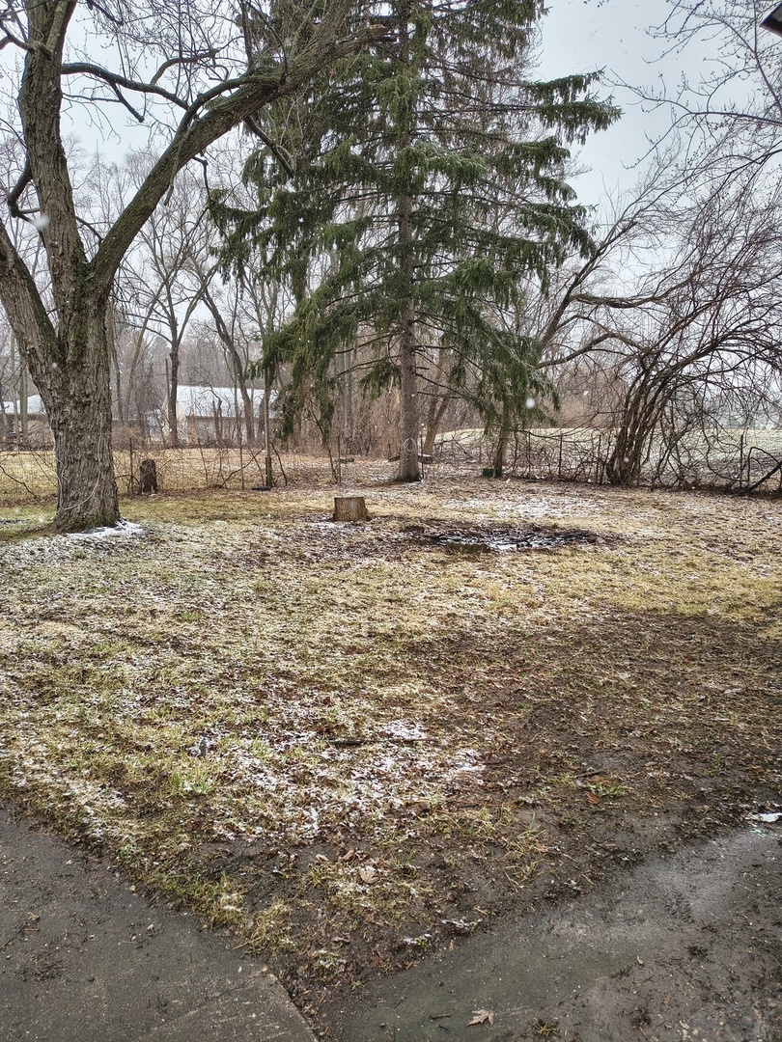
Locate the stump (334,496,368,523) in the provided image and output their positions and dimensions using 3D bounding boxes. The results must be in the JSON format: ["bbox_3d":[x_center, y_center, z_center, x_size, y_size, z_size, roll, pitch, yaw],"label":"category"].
[{"bbox_3d":[-0.648,-0.220,11.931,0.560,0.370,0.540,0,8,0],"label":"stump"}]

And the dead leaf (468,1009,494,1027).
[{"bbox_3d":[0.239,1.315,1.911,0.083,0.014,0.060,-2,8,-18],"label":"dead leaf"}]

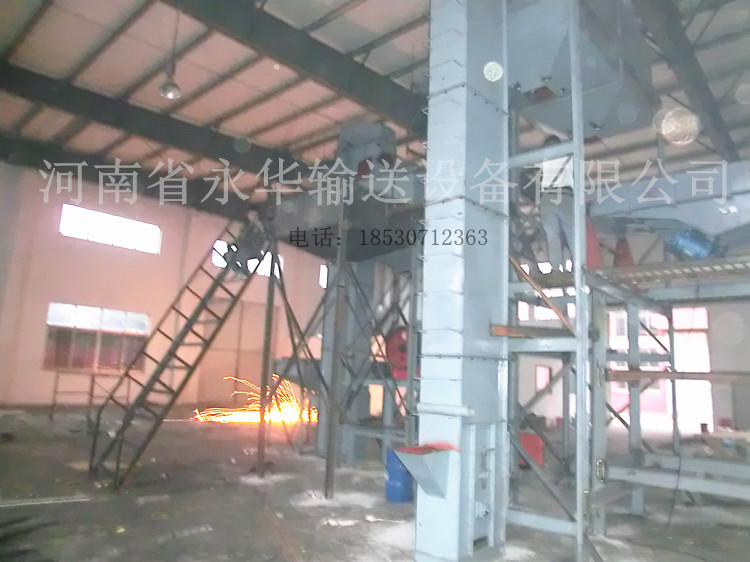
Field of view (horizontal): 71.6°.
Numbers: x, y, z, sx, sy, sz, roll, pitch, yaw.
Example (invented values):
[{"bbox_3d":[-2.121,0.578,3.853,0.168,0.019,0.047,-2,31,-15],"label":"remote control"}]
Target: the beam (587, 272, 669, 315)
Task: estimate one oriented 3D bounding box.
[{"bbox_3d":[3.430,0.212,6.969,0.086,0.146,3.543,-6,-12,42],"label":"beam"}]

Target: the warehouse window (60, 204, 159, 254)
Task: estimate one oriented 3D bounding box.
[{"bbox_3d":[-9.265,-1.781,18.341,0.142,1.006,3.293,-6,-12,42],"label":"warehouse window"}]

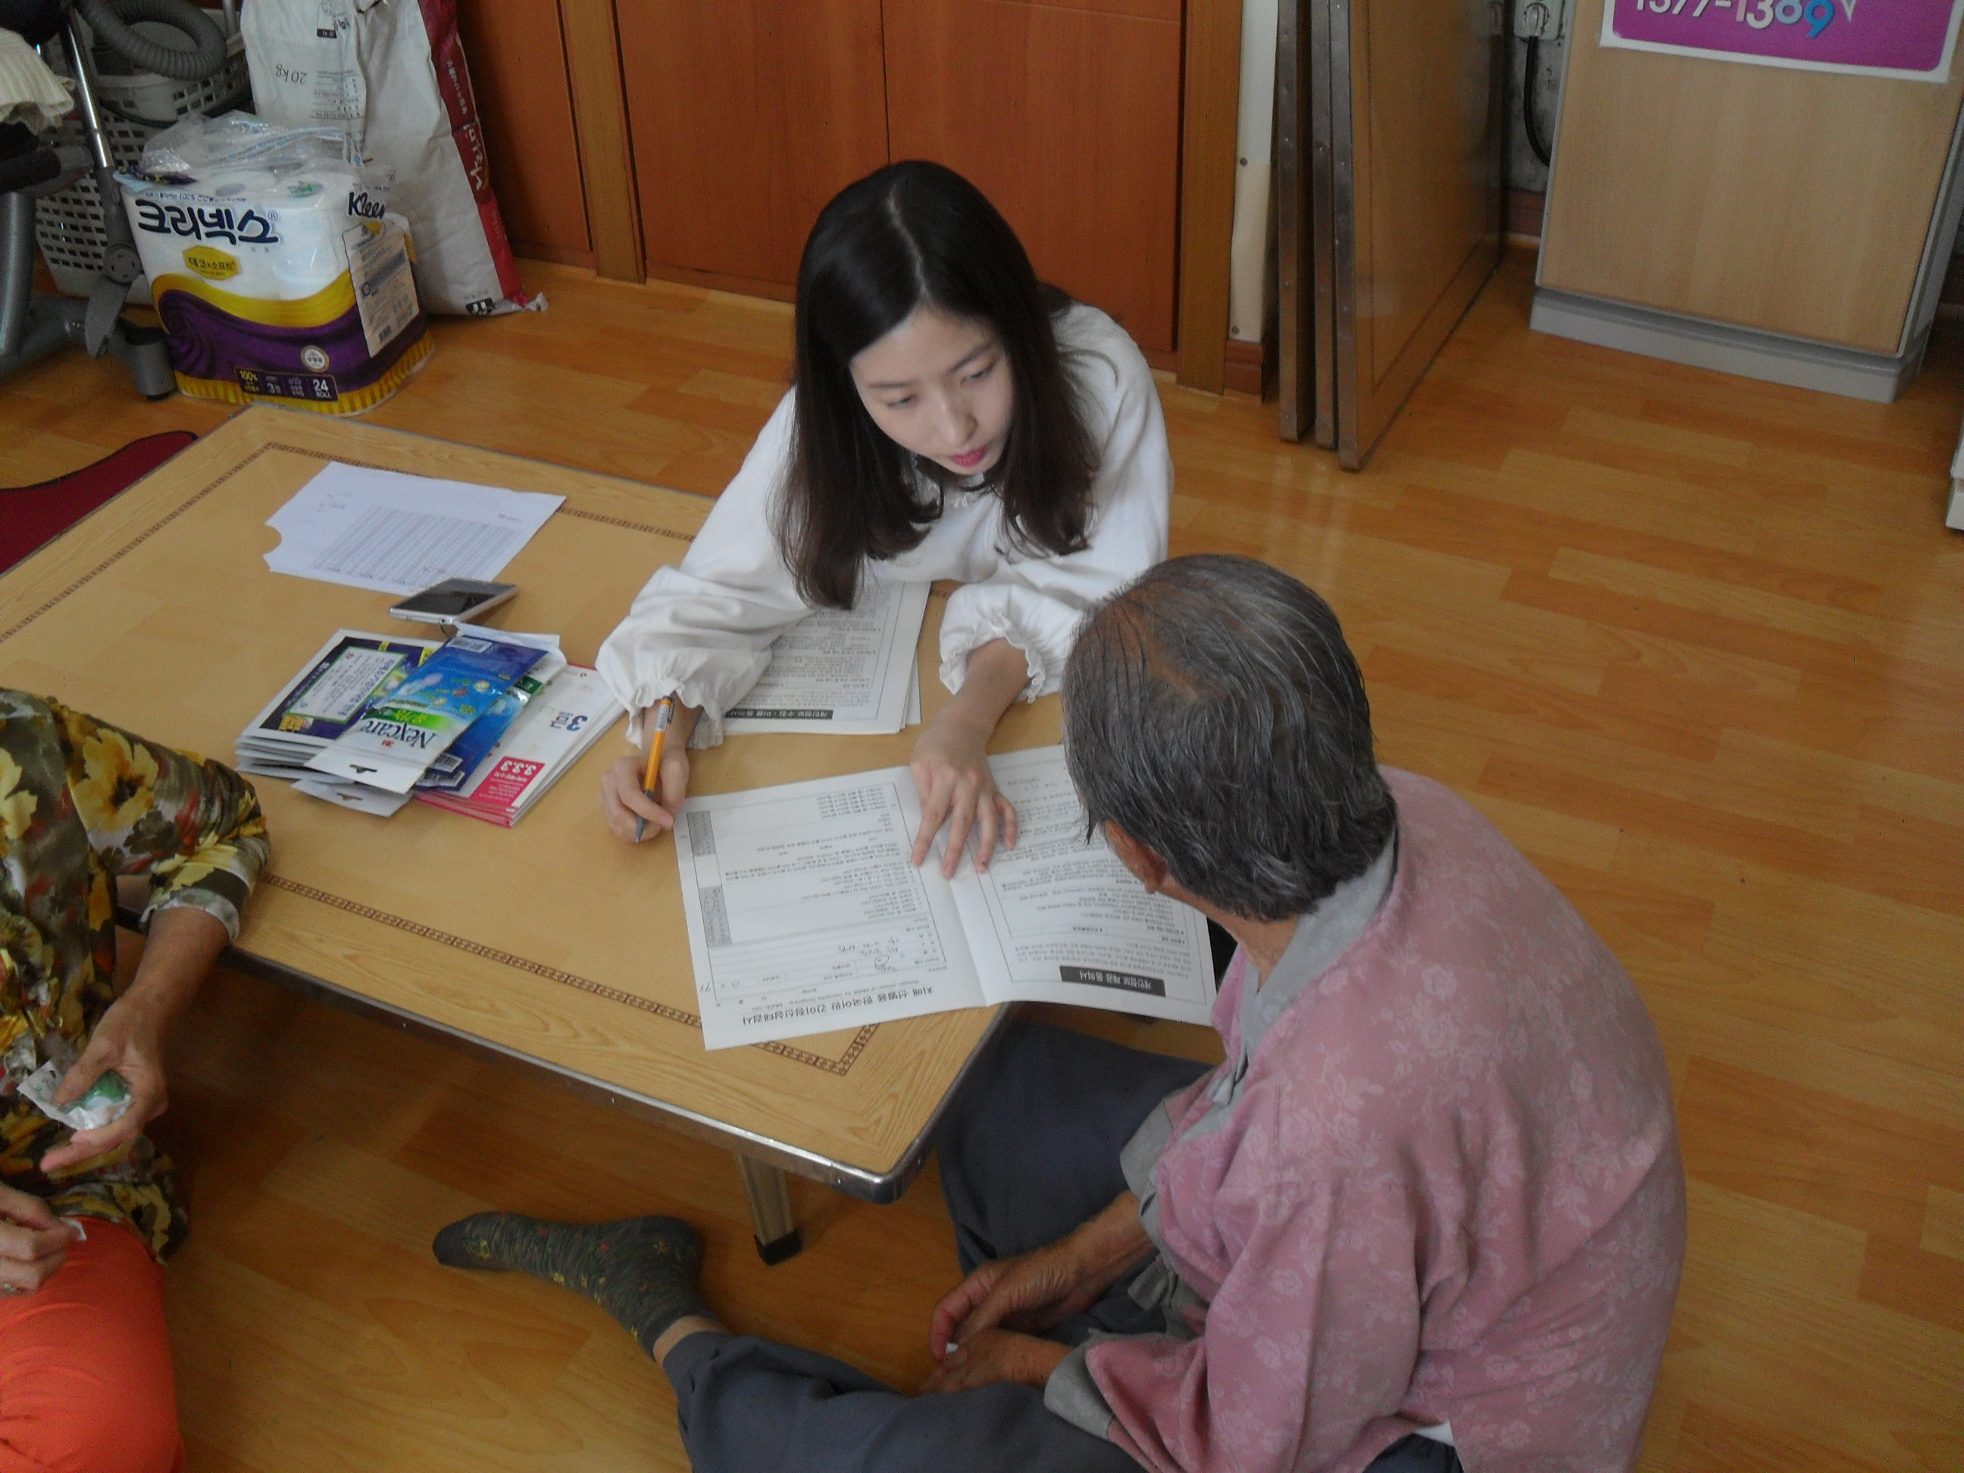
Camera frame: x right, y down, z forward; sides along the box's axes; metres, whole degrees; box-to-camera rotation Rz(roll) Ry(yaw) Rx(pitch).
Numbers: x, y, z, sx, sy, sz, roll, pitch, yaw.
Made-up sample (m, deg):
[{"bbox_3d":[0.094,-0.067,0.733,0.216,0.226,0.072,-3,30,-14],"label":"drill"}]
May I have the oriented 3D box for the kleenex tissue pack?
[{"bbox_3d":[-1.041,-0.706,2.973,0.335,0.360,0.245,8,37,13],"label":"kleenex tissue pack"}]

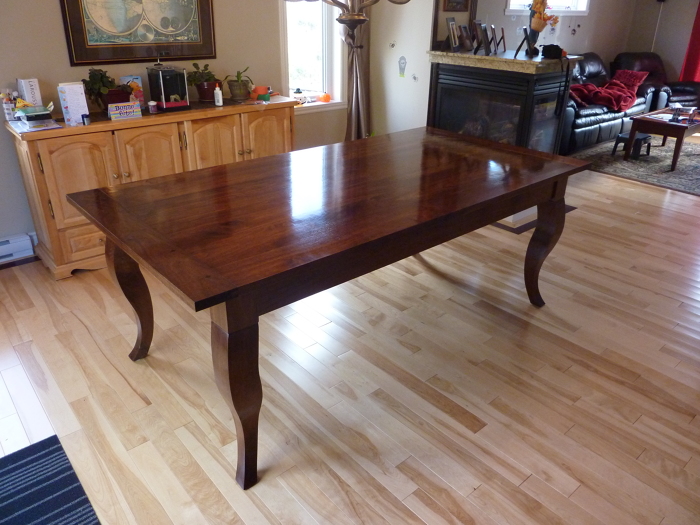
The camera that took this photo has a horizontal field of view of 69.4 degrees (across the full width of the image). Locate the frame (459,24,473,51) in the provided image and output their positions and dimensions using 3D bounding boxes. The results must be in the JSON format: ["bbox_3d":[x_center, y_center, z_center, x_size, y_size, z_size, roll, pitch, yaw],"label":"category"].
[{"bbox_3d":[0.975,-1.888,4.248,0.030,0.235,0.180,2,20,41],"label":"frame"}]

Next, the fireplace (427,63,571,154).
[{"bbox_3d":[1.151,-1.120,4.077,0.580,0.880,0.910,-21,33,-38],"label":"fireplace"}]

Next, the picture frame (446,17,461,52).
[{"bbox_3d":[0.822,-1.807,4.016,0.030,0.280,0.200,1,20,39],"label":"picture frame"}]

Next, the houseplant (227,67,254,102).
[{"bbox_3d":[-0.770,-1.259,3.557,0.180,0.225,0.170,1,26,-1],"label":"houseplant"}]

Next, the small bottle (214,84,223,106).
[{"bbox_3d":[-0.865,-1.099,3.312,0.053,0.142,0.038,-3,26,-9],"label":"small bottle"}]

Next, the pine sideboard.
[{"bbox_3d":[-1.178,-0.585,3.353,1.720,0.842,0.465,-20,33,-38],"label":"pine sideboard"}]

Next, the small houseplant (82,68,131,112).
[{"bbox_3d":[-1.442,-1.025,3.012,0.260,0.250,0.220,-20,33,-38],"label":"small houseplant"}]

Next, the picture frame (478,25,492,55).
[{"bbox_3d":[1.005,-1.640,3.734,0.030,0.240,0.180,-4,21,28],"label":"picture frame"}]

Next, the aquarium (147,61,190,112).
[{"bbox_3d":[-1.118,-1.095,3.143,0.180,0.280,0.190,-20,33,-38],"label":"aquarium"}]

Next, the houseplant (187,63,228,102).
[{"bbox_3d":[-0.973,-1.220,3.426,0.240,0.250,0.210,-20,33,-38],"label":"houseplant"}]

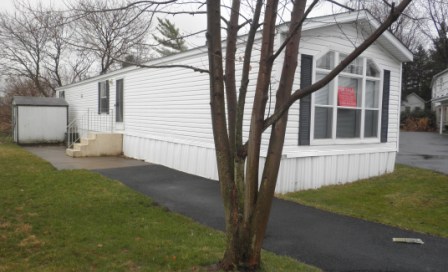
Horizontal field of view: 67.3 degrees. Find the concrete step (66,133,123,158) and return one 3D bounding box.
[{"bbox_3d":[-4.776,0.313,12.403,1.703,0.791,1.161,-1,4,-36],"label":"concrete step"}]

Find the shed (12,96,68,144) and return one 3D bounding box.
[{"bbox_3d":[-9.511,-0.788,17.399,2.193,2.352,2.451,-1,4,-36],"label":"shed"}]

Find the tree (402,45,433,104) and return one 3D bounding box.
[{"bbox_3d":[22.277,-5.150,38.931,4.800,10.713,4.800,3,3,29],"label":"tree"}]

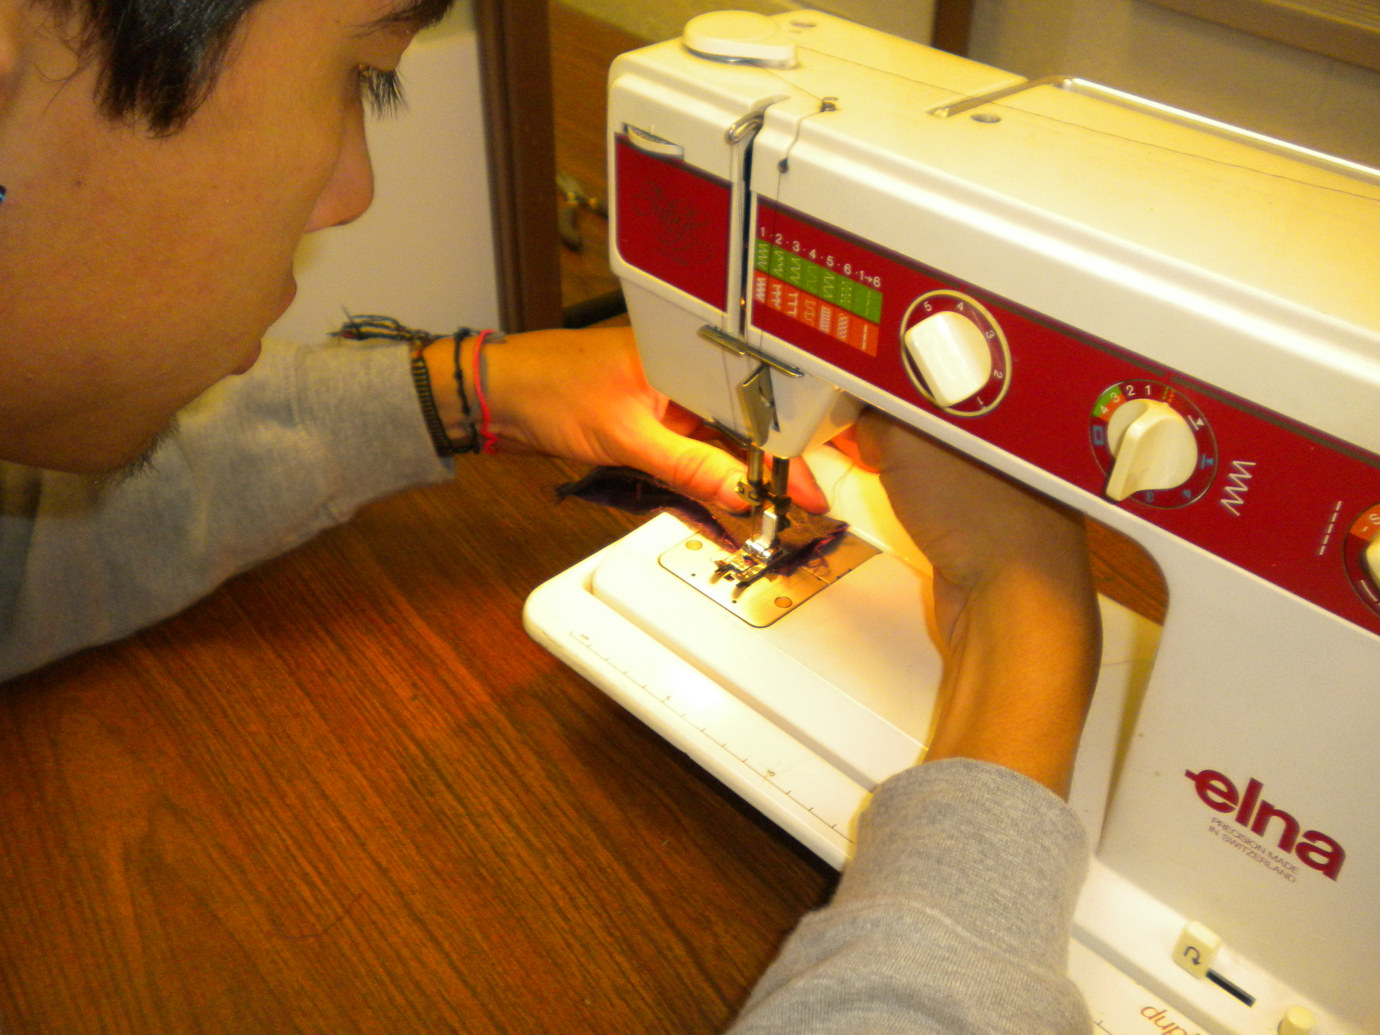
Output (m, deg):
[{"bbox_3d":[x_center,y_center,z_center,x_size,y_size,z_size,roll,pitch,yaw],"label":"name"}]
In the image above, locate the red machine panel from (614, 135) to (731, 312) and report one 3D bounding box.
[{"bbox_3d":[-0.005,-0.098,0.460,0.006,0.046,0.054,-30,47,-35],"label":"red machine panel"}]

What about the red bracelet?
[{"bbox_3d":[-0.089,-0.055,0.613,0.010,0.052,0.061,-3,37,5],"label":"red bracelet"}]

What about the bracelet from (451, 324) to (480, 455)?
[{"bbox_3d":[-0.097,-0.056,0.615,0.010,0.052,0.061,-3,37,5],"label":"bracelet"}]

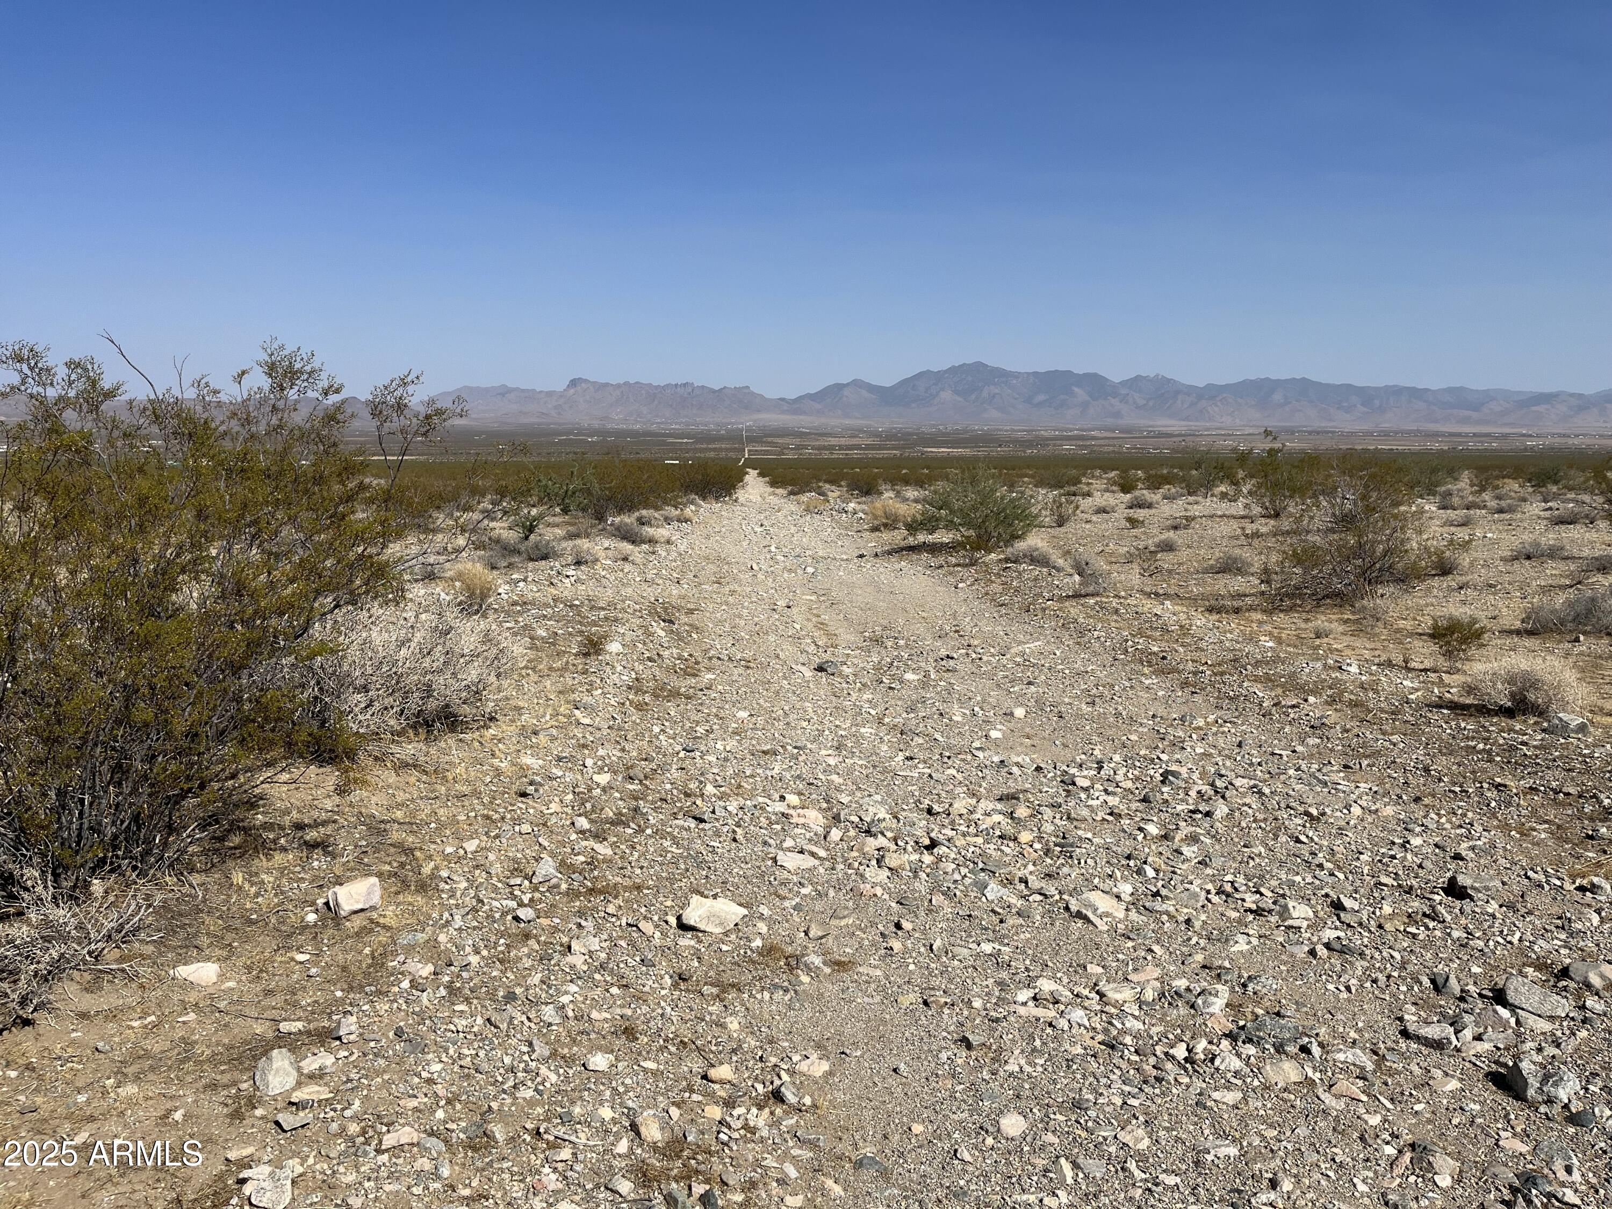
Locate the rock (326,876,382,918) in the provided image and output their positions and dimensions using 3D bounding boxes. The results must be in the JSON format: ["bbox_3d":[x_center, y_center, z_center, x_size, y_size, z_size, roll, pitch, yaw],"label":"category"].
[{"bbox_3d":[-1.522,0.984,4.070,0.170,0.100,0.120,-5,10,-31],"label":"rock"}]

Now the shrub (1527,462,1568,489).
[{"bbox_3d":[34.308,-5.912,56.000,1.800,1.300,1.700,6,10,31],"label":"shrub"}]

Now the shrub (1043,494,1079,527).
[{"bbox_3d":[4.992,-1.837,23.700,0.669,0.628,0.650,2,9,12],"label":"shrub"}]

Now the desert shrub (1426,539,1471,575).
[{"bbox_3d":[8.649,-0.635,16.288,0.530,0.500,0.500,5,10,28],"label":"desert shrub"}]

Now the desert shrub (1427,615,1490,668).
[{"bbox_3d":[4.688,0.258,8.700,0.413,0.372,0.400,5,10,28],"label":"desert shrub"}]

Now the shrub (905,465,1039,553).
[{"bbox_3d":[2.612,-1.532,18.931,2.054,1.279,1.890,1,9,8],"label":"shrub"}]

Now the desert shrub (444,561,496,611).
[{"bbox_3d":[-3.156,-0.194,11.354,0.482,0.429,0.444,-2,9,-15],"label":"desert shrub"}]

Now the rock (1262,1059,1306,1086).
[{"bbox_3d":[1.194,1.171,3.030,0.105,0.046,0.078,4,9,23],"label":"rock"}]

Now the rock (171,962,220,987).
[{"bbox_3d":[-1.801,1.090,3.570,0.140,0.050,0.085,-4,10,-28],"label":"rock"}]

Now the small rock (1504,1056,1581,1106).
[{"bbox_3d":[1.809,1.153,2.967,0.165,0.085,0.120,6,10,33],"label":"small rock"}]

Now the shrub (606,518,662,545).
[{"bbox_3d":[-2.603,-1.101,18.400,0.798,0.413,0.700,-1,9,-8],"label":"shrub"}]

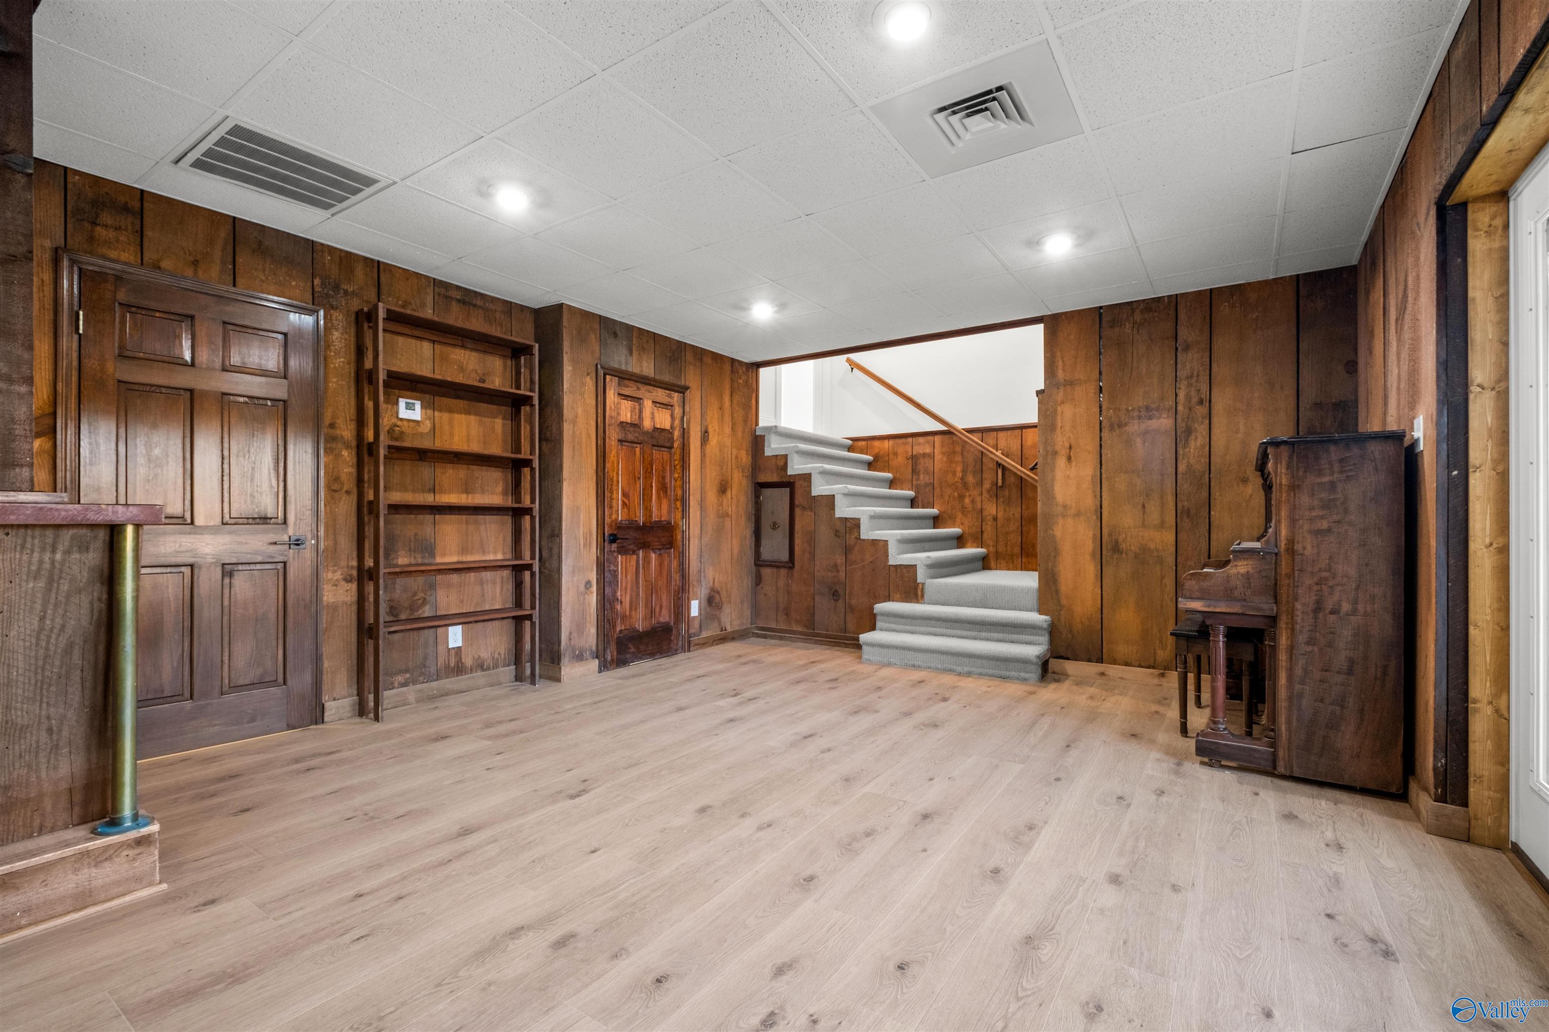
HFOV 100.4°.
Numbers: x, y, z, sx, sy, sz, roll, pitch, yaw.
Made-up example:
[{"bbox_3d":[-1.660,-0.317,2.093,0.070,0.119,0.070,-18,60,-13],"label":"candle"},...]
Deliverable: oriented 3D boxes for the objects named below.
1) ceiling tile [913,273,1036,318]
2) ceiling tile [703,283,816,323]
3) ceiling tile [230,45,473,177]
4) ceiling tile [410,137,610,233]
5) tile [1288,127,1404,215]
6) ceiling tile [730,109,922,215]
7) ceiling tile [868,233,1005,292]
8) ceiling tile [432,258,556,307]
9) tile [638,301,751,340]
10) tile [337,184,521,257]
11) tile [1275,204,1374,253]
[{"bbox_3d":[1.273,-1.421,4.115,0.600,0.020,0.600,1,1,35],"label":"ceiling tile"},{"bbox_3d":[-0.086,-1.430,4.301,0.603,0.020,0.603,1,1,35],"label":"ceiling tile"},{"bbox_3d":[-1.484,-1.405,2.303,0.603,0.020,0.603,1,1,35],"label":"ceiling tile"},{"bbox_3d":[-1.130,-1.407,2.783,0.605,0.020,0.605,0,0,35],"label":"ceiling tile"},{"bbox_3d":[2.310,-1.408,2.654,0.337,0.020,0.605,0,0,35],"label":"tile"},{"bbox_3d":[0.222,-1.408,2.606,0.605,0.020,0.605,0,0,35],"label":"ceiling tile"},{"bbox_3d":[0.919,-1.414,3.607,0.600,0.020,0.600,1,1,35],"label":"ceiling tile"},{"bbox_3d":[-1.642,-1.402,3.840,0.262,0.020,0.640,0,0,35],"label":"ceiling tile"},{"bbox_3d":[-0.586,-1.437,4.650,0.603,0.020,0.603,1,1,35],"label":"tile"},{"bbox_3d":[-1.638,-1.414,3.131,0.600,0.020,0.600,1,1,35],"label":"tile"},{"bbox_3d":[2.665,-1.405,3.141,0.332,0.020,0.605,0,0,35],"label":"tile"}]

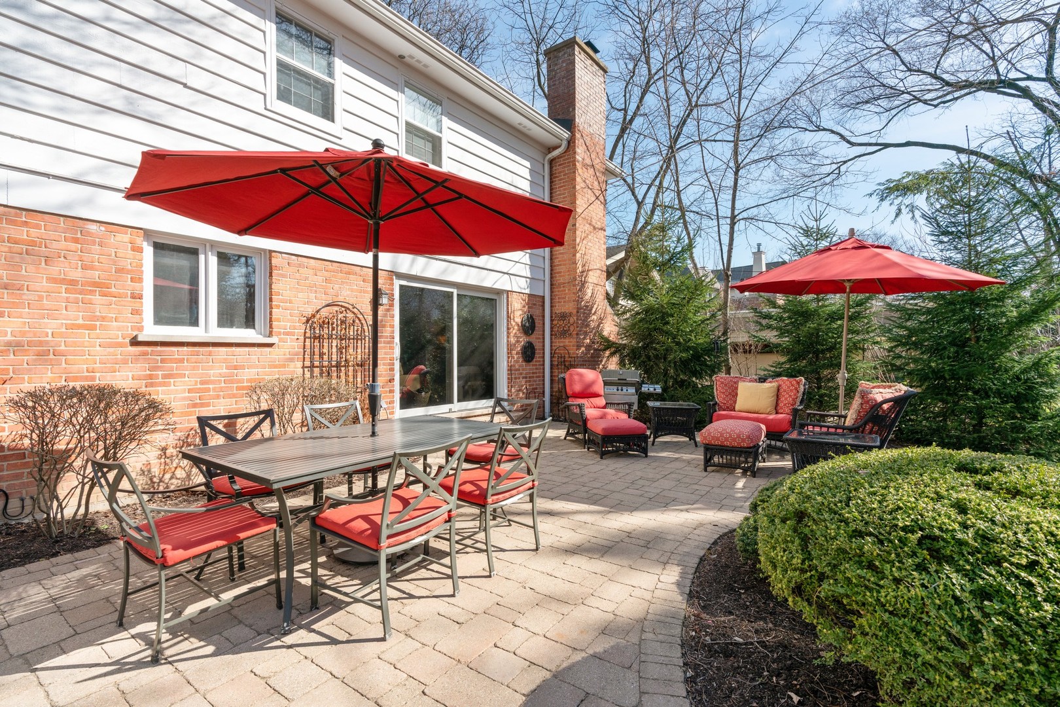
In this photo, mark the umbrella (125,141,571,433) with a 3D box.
[{"bbox_3d":[-1.040,-0.065,3.390,2.720,2.760,2.720,0,0,36],"label":"umbrella"}]

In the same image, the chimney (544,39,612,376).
[{"bbox_3d":[1.140,-2.430,10.530,0.680,7.340,1.850,0,0,36],"label":"chimney"}]

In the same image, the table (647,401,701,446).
[{"bbox_3d":[2.180,1.080,7.620,0.700,0.585,0.710,0,0,11],"label":"table"}]

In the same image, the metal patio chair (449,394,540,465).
[{"bbox_3d":[-0.335,0.872,4.350,0.580,0.885,0.670,0,0,33],"label":"metal patio chair"}]

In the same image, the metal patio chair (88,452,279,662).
[{"bbox_3d":[-1.702,0.883,2.485,0.580,0.885,0.680,0,0,36],"label":"metal patio chair"}]

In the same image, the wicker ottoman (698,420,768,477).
[{"bbox_3d":[2.345,1.043,5.720,0.600,0.530,0.740,0,0,26],"label":"wicker ottoman"}]

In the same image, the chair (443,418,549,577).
[{"bbox_3d":[-0.277,0.901,3.409,0.680,0.917,0.600,0,0,36],"label":"chair"}]

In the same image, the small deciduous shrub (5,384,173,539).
[{"bbox_3d":[-3.320,0.800,3.820,0.920,1.120,1.000,0,0,36],"label":"small deciduous shrub"}]

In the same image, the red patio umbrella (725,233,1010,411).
[{"bbox_3d":[3.870,-0.110,6.100,2.720,2.810,2.720,0,0,36],"label":"red patio umbrella"}]

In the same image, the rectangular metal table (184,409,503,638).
[{"bbox_3d":[-1.035,0.941,3.375,1.106,0.752,1.934,0,0,37],"label":"rectangular metal table"}]

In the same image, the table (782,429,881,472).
[{"bbox_3d":[2.843,1.072,4.709,0.720,0.580,0.660,0,0,33],"label":"table"}]

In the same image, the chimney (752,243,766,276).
[{"bbox_3d":[16.930,-6.830,37.000,0.760,2.600,0.740,0,0,-43],"label":"chimney"}]

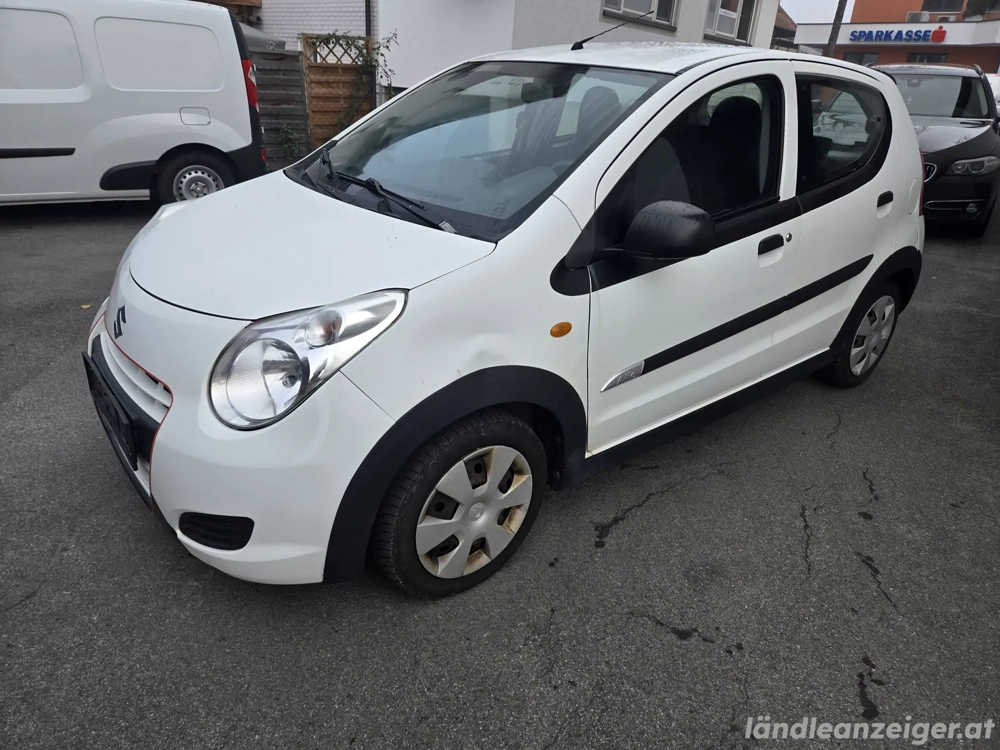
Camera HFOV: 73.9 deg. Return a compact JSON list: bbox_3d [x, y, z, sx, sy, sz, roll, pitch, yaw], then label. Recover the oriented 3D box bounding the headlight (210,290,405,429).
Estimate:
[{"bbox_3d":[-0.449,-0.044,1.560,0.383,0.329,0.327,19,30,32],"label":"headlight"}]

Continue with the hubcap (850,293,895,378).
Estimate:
[{"bbox_3d":[1.785,-0.185,3.184,0.395,0.395,0.050,-17,31,-35],"label":"hubcap"}]

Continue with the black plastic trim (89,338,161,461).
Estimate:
[{"bbox_3d":[-1.064,0.046,1.866,0.085,0.120,0.730,-17,31,-35],"label":"black plastic trim"}]

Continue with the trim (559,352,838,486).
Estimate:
[{"bbox_3d":[0.817,0.126,2.482,1.580,0.115,0.070,-17,31,-35],"label":"trim"}]

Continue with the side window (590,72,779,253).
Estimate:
[{"bbox_3d":[0.624,-0.685,2.060,1.010,0.472,0.050,-17,15,-35],"label":"side window"}]

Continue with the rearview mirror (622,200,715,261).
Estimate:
[{"bbox_3d":[0.462,-0.389,1.795,0.150,0.165,0.190,-17,31,-35],"label":"rearview mirror"}]

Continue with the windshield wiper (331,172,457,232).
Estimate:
[{"bbox_3d":[-0.326,-0.529,1.964,0.080,0.060,0.768,-28,39,-23],"label":"windshield wiper"}]

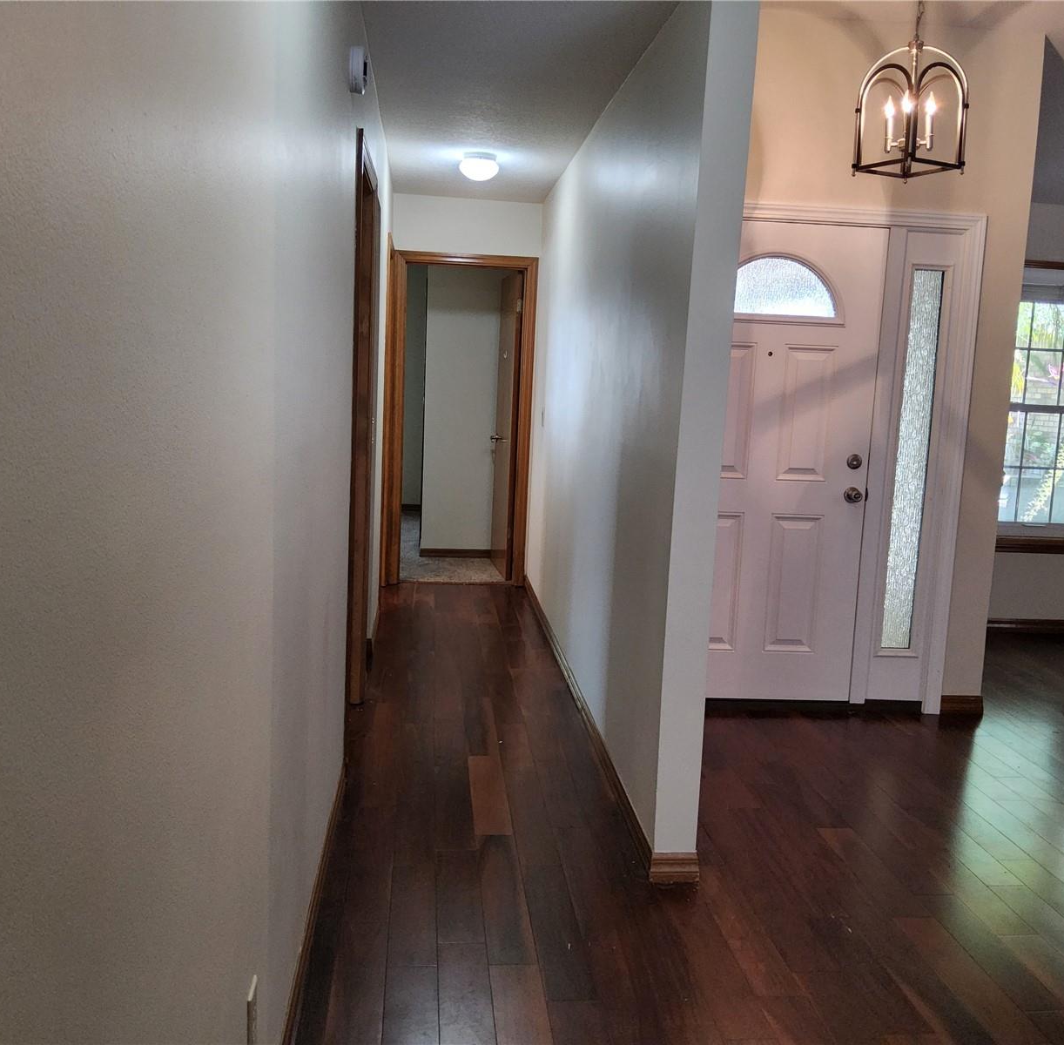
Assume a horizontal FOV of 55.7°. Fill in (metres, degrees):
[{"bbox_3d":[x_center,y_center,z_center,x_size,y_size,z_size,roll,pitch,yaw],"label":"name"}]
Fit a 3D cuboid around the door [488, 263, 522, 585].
[{"bbox_3d":[-0.177,-0.672,7.000,0.040,2.030,0.762,1,8,-10],"label":"door"}]

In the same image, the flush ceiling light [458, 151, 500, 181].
[{"bbox_3d":[-0.262,-1.783,5.076,0.205,0.118,0.205,2,8,-6],"label":"flush ceiling light"}]

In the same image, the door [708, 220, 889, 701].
[{"bbox_3d":[0.955,-0.225,4.196,0.920,1.990,0.045,2,8,-6],"label":"door"}]

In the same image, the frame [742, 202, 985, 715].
[{"bbox_3d":[1.108,-0.229,4.209,1.410,2.100,0.120,2,8,-6],"label":"frame"}]

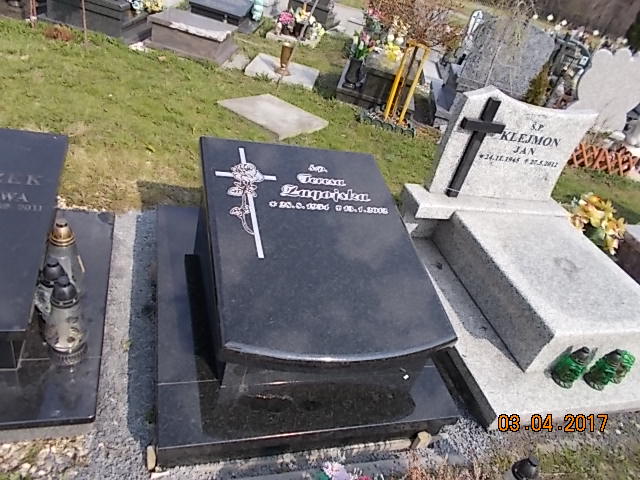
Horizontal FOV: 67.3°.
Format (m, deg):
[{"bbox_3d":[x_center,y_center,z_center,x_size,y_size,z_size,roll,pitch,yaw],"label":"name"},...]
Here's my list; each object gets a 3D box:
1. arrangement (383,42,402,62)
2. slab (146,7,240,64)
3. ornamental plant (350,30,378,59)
[{"bbox_3d":[0.730,-1.844,4.725,0.180,0.160,0.180,17,35,-2],"label":"arrangement"},{"bbox_3d":[-1.229,-2.045,4.777,0.730,0.280,0.830,14,35,-6],"label":"slab"},{"bbox_3d":[0.428,-1.781,4.458,0.210,0.230,0.210,17,35,-2],"label":"ornamental plant"}]

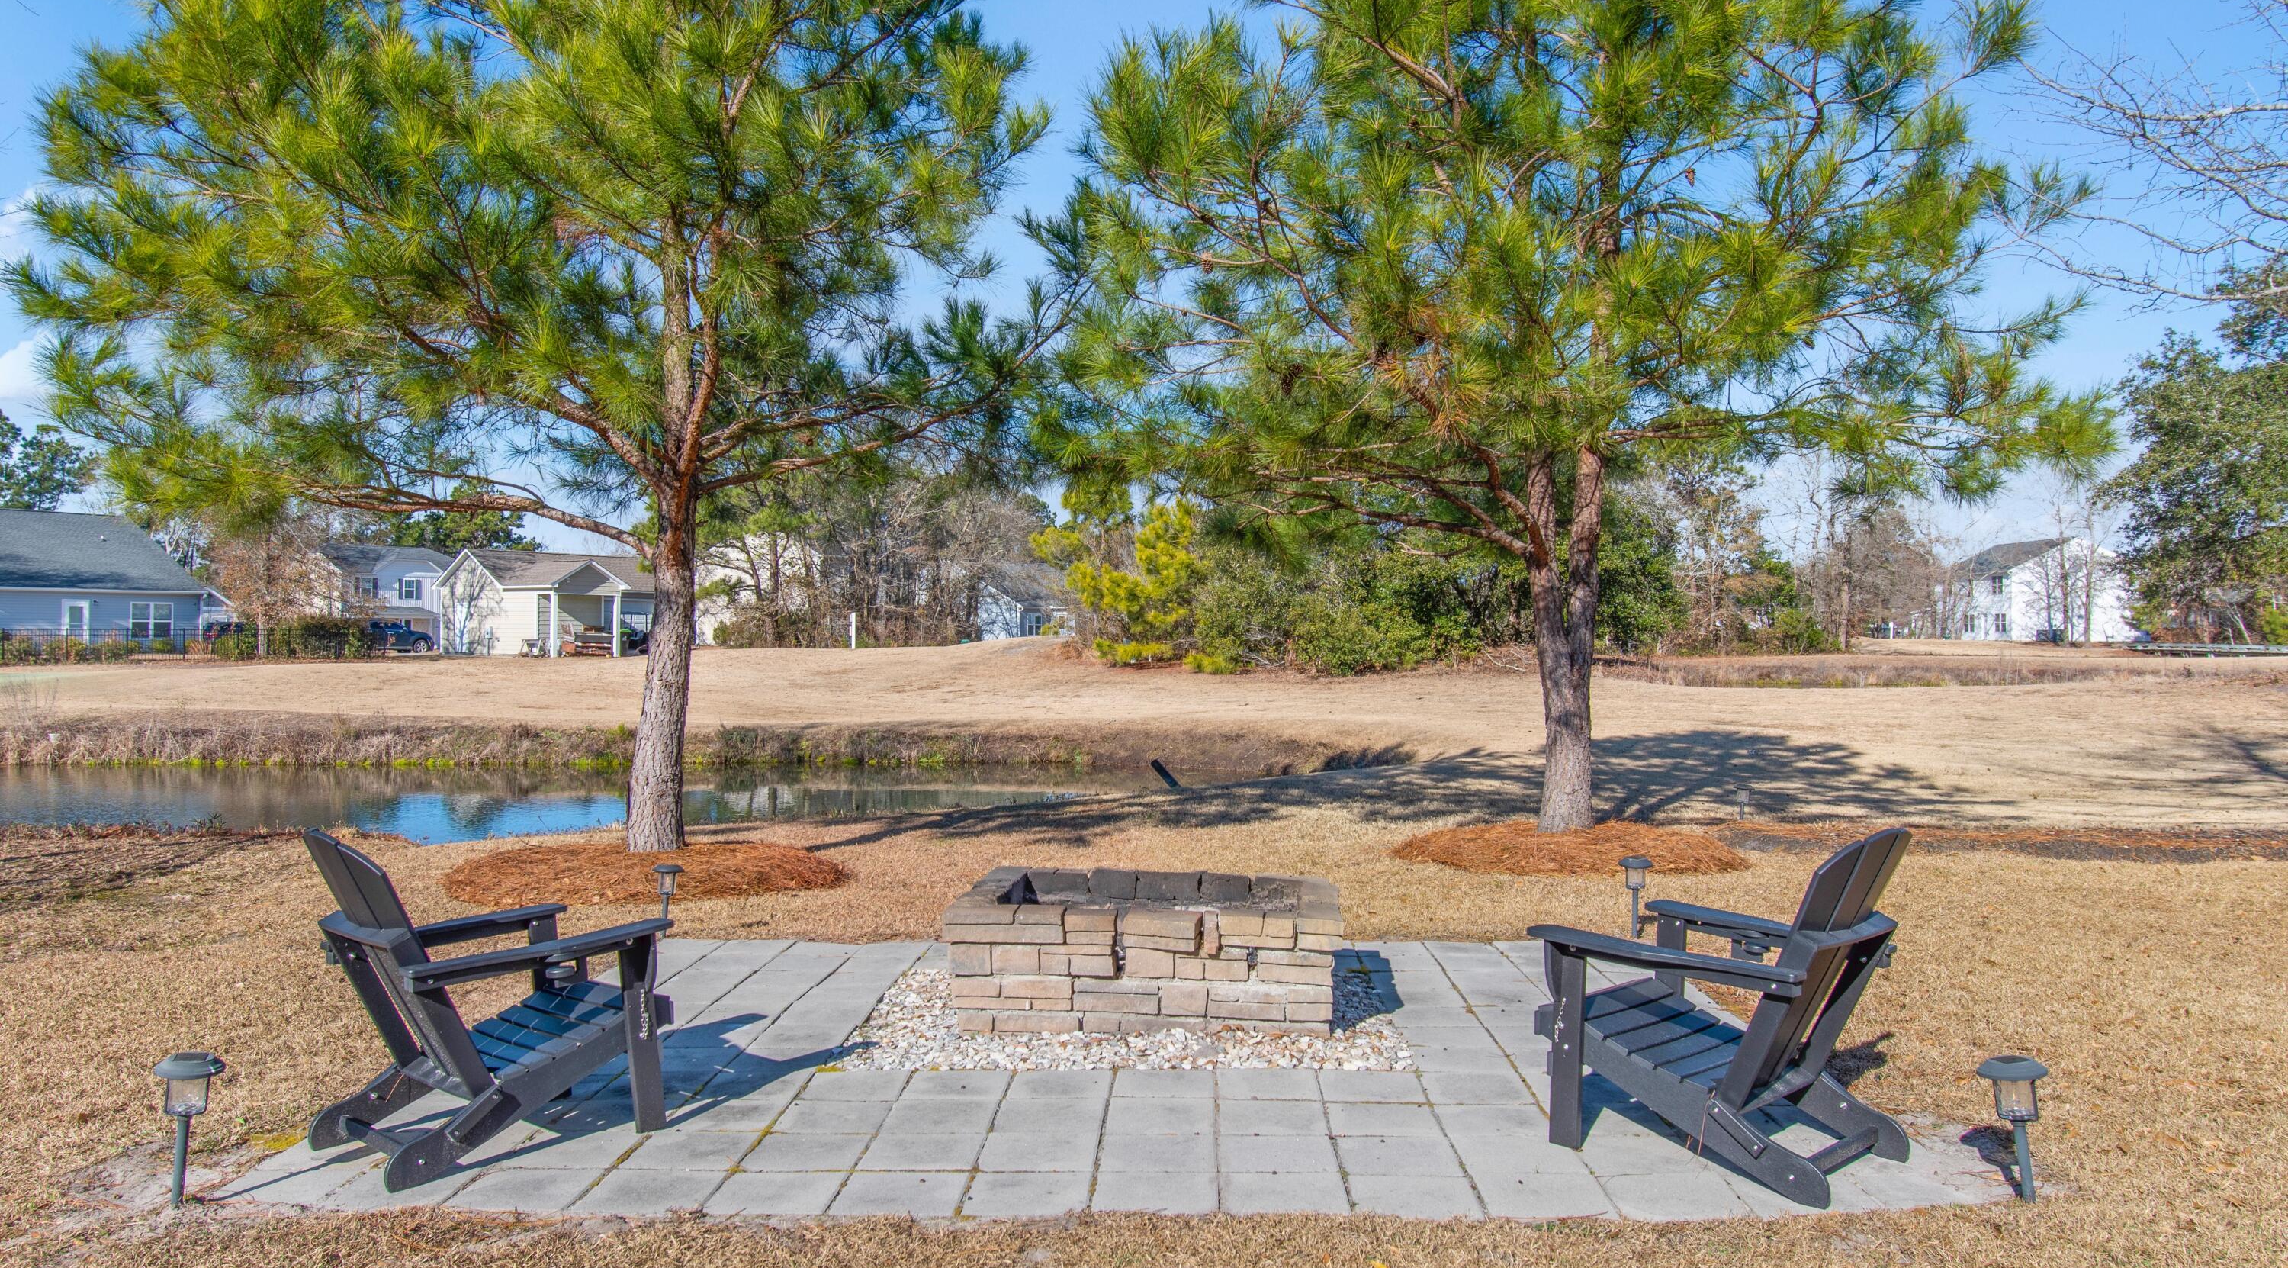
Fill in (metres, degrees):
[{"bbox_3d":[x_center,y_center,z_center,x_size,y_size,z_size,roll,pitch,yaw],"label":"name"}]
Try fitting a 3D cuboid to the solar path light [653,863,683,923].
[{"bbox_3d":[-2.352,1.314,7.513,0.160,0.368,0.160,3,0,0],"label":"solar path light"}]

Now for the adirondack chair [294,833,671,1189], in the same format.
[{"bbox_3d":[-1.867,0.981,4.309,0.700,0.890,0.870,-1,0,43],"label":"adirondack chair"}]

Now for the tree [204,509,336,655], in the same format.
[{"bbox_3d":[-37.861,-2.144,66.000,5.800,6.250,5.600,0,0,0],"label":"tree"}]

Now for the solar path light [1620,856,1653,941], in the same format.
[{"bbox_3d":[2.350,1.258,7.290,0.166,0.404,0.166,1,0,0],"label":"solar path light"}]

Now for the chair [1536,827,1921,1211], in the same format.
[{"bbox_3d":[1.592,0.959,4.130,0.700,0.890,0.870,0,0,-45],"label":"chair"}]

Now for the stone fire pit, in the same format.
[{"bbox_3d":[0.030,1.195,5.830,1.390,0.455,0.970,0,0,3],"label":"stone fire pit"}]

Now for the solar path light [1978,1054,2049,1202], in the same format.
[{"bbox_3d":[2.164,1.219,3.761,0.174,0.364,0.174,-6,0,0],"label":"solar path light"}]

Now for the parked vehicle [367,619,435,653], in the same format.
[{"bbox_3d":[-38.351,0.163,77.000,4.600,1.650,1.850,0,0,-28],"label":"parked vehicle"}]

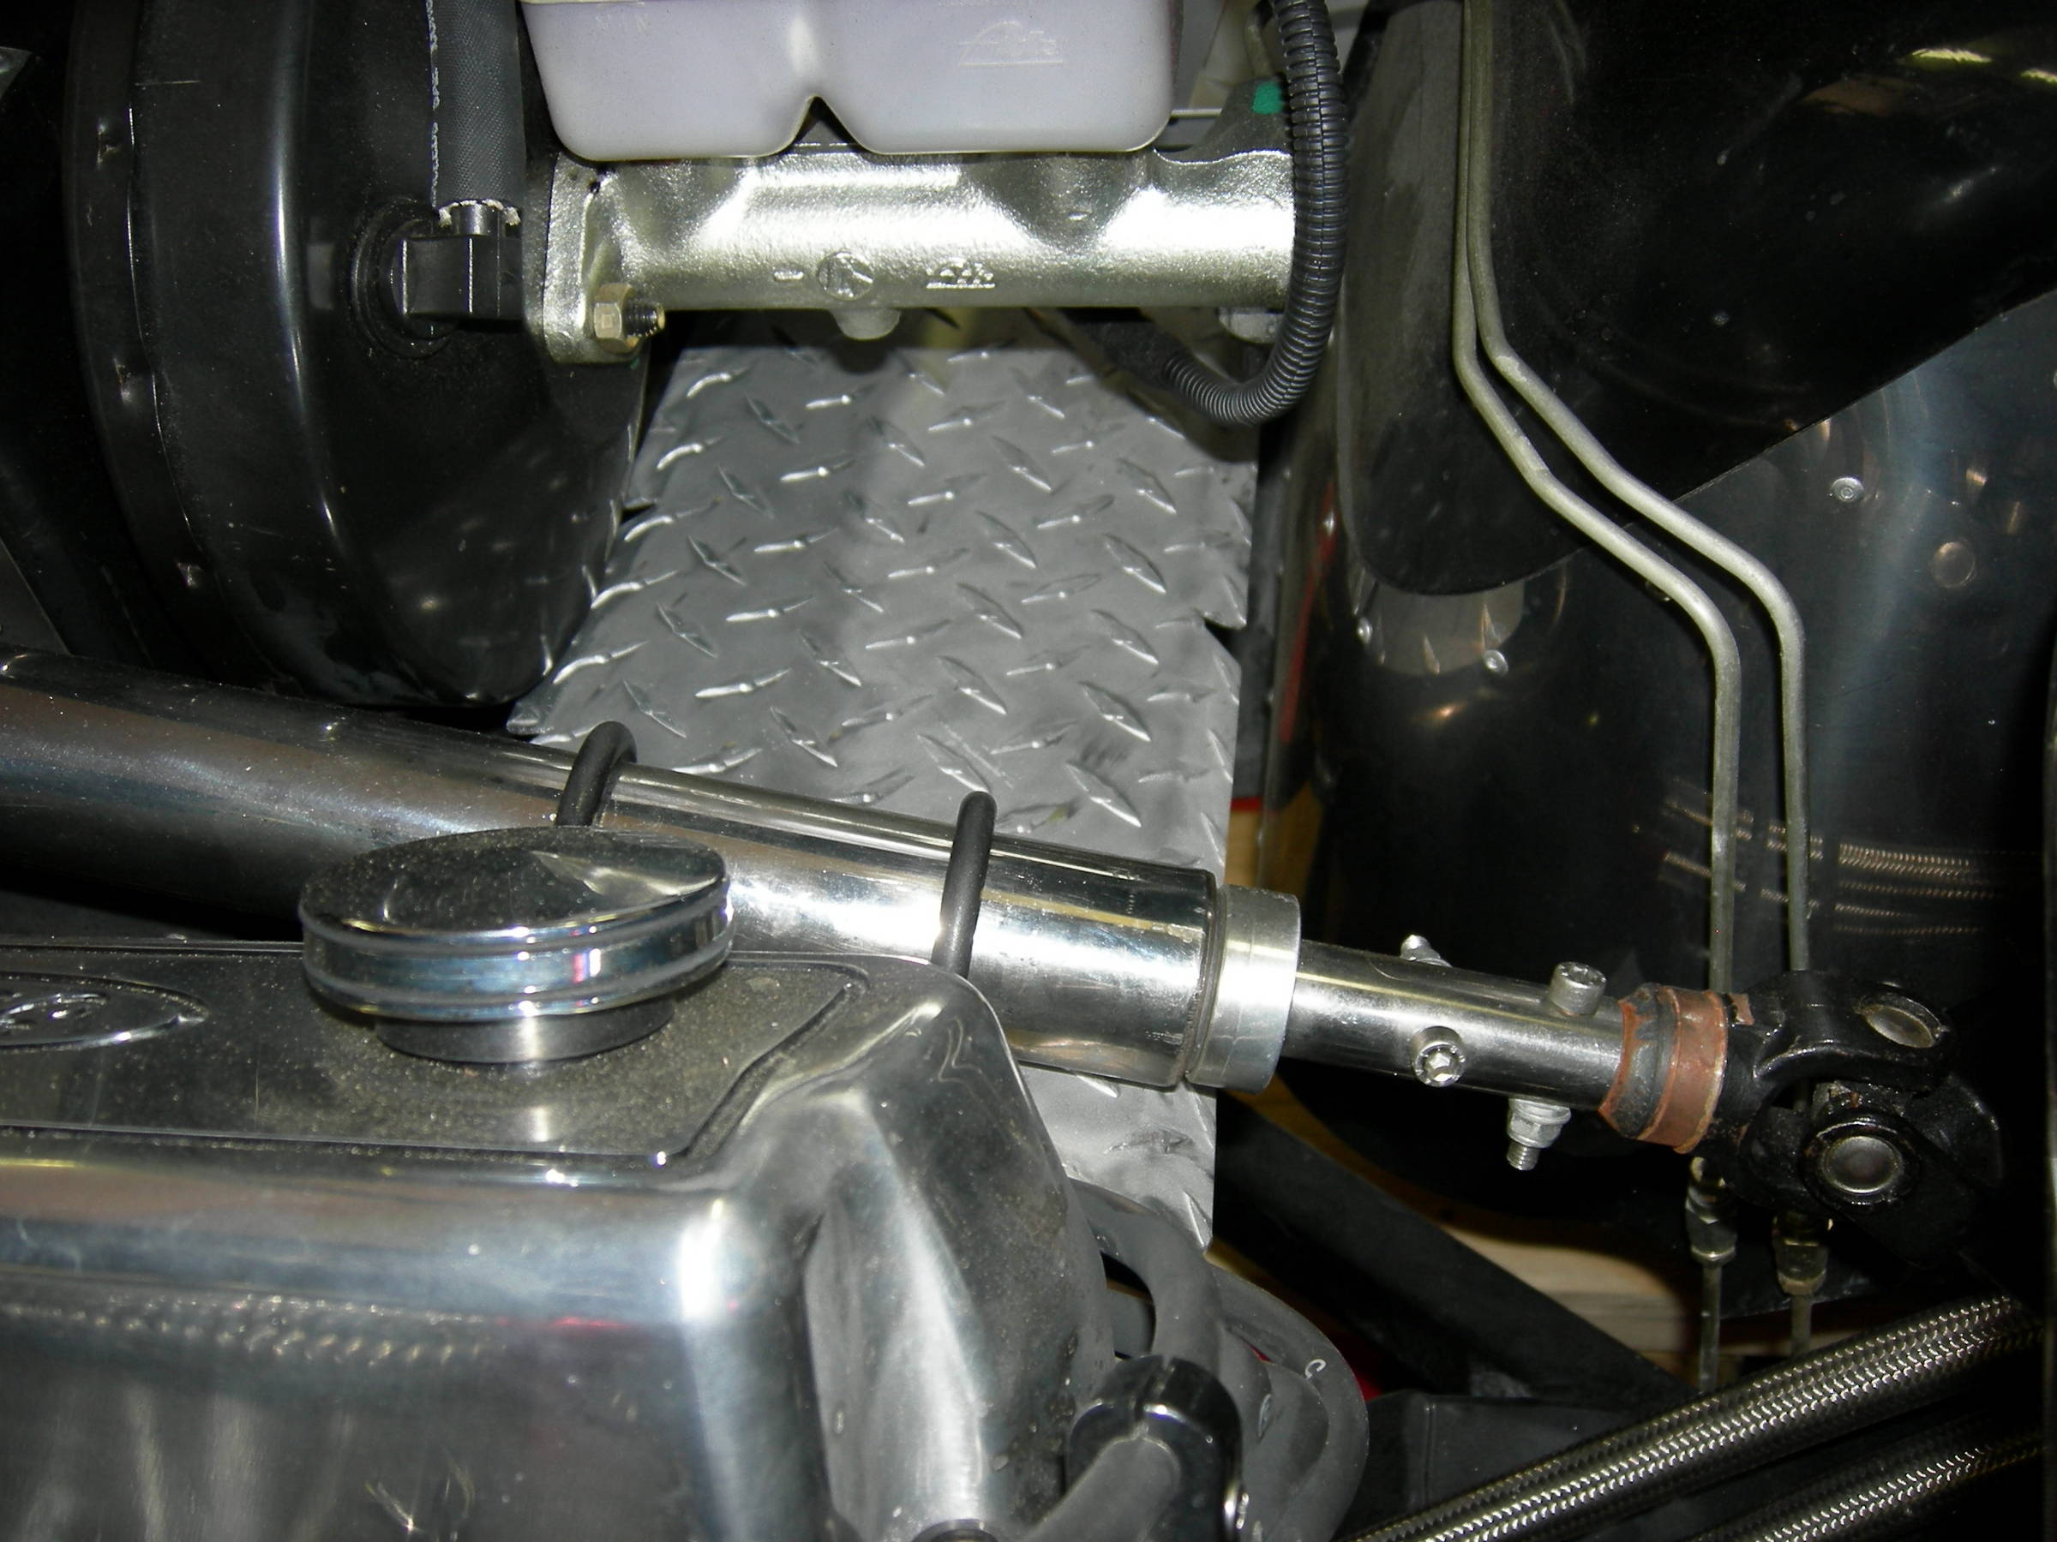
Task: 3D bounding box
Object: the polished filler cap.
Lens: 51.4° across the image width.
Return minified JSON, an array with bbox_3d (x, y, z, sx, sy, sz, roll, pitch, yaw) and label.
[{"bbox_3d":[-0.083,0.029,0.351,0.068,0.024,0.068,-1,12,0],"label":"polished filler cap"}]

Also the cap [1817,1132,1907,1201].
[{"bbox_3d":[0.160,0.074,0.410,0.017,0.017,0.007,6,30,11],"label":"cap"}]

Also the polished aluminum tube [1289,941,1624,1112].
[{"bbox_3d":[0.084,0.050,0.420,0.068,0.024,0.024,11,90,-2],"label":"polished aluminum tube"}]

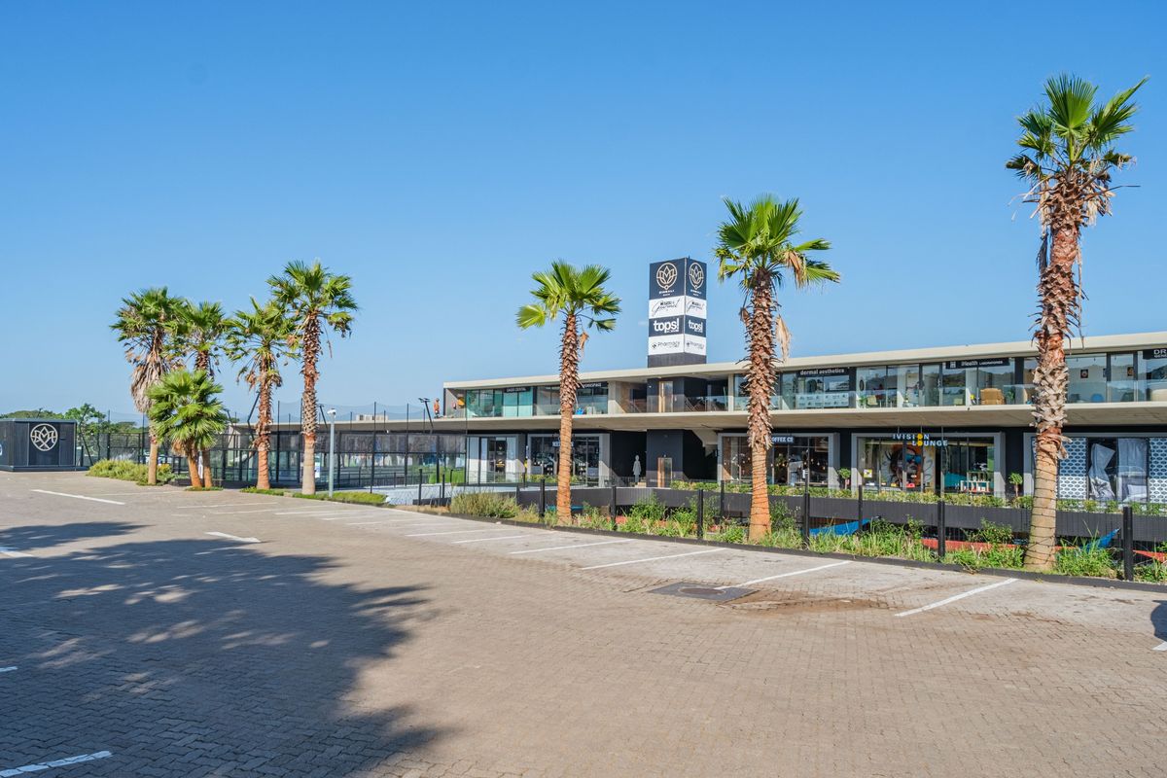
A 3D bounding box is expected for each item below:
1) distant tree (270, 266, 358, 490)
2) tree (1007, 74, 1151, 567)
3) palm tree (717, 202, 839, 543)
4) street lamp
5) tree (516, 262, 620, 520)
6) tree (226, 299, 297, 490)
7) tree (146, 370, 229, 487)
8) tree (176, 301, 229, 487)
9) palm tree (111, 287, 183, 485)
[{"bbox_3d":[-10.452,-0.472,29.777,3.369,8.960,3.268,1,-4,0],"label":"distant tree"},{"bbox_3d":[8.277,-1.197,12.957,2.360,8.306,2.289,1,-4,0],"label":"tree"},{"bbox_3d":[3.987,-0.459,16.020,2.585,7.115,2.507,1,-4,0],"label":"palm tree"},{"bbox_3d":[-9.242,2.345,28.600,0.340,3.226,0.340,1,-4,0],"label":"street lamp"},{"bbox_3d":[-0.420,0.003,20.511,2.787,6.834,2.703,1,-4,0],"label":"tree"},{"bbox_3d":[-13.408,0.169,32.246,2.997,7.954,2.907,1,-4,0],"label":"tree"},{"bbox_3d":[-16.635,1.661,32.653,3.429,4.933,3.326,1,-4,0],"label":"tree"},{"bbox_3d":[-16.686,0.156,33.550,2.865,8.066,2.779,1,-4,0],"label":"tree"},{"bbox_3d":[-20.116,-0.150,35.780,3.550,9.055,3.444,1,-4,0],"label":"palm tree"}]

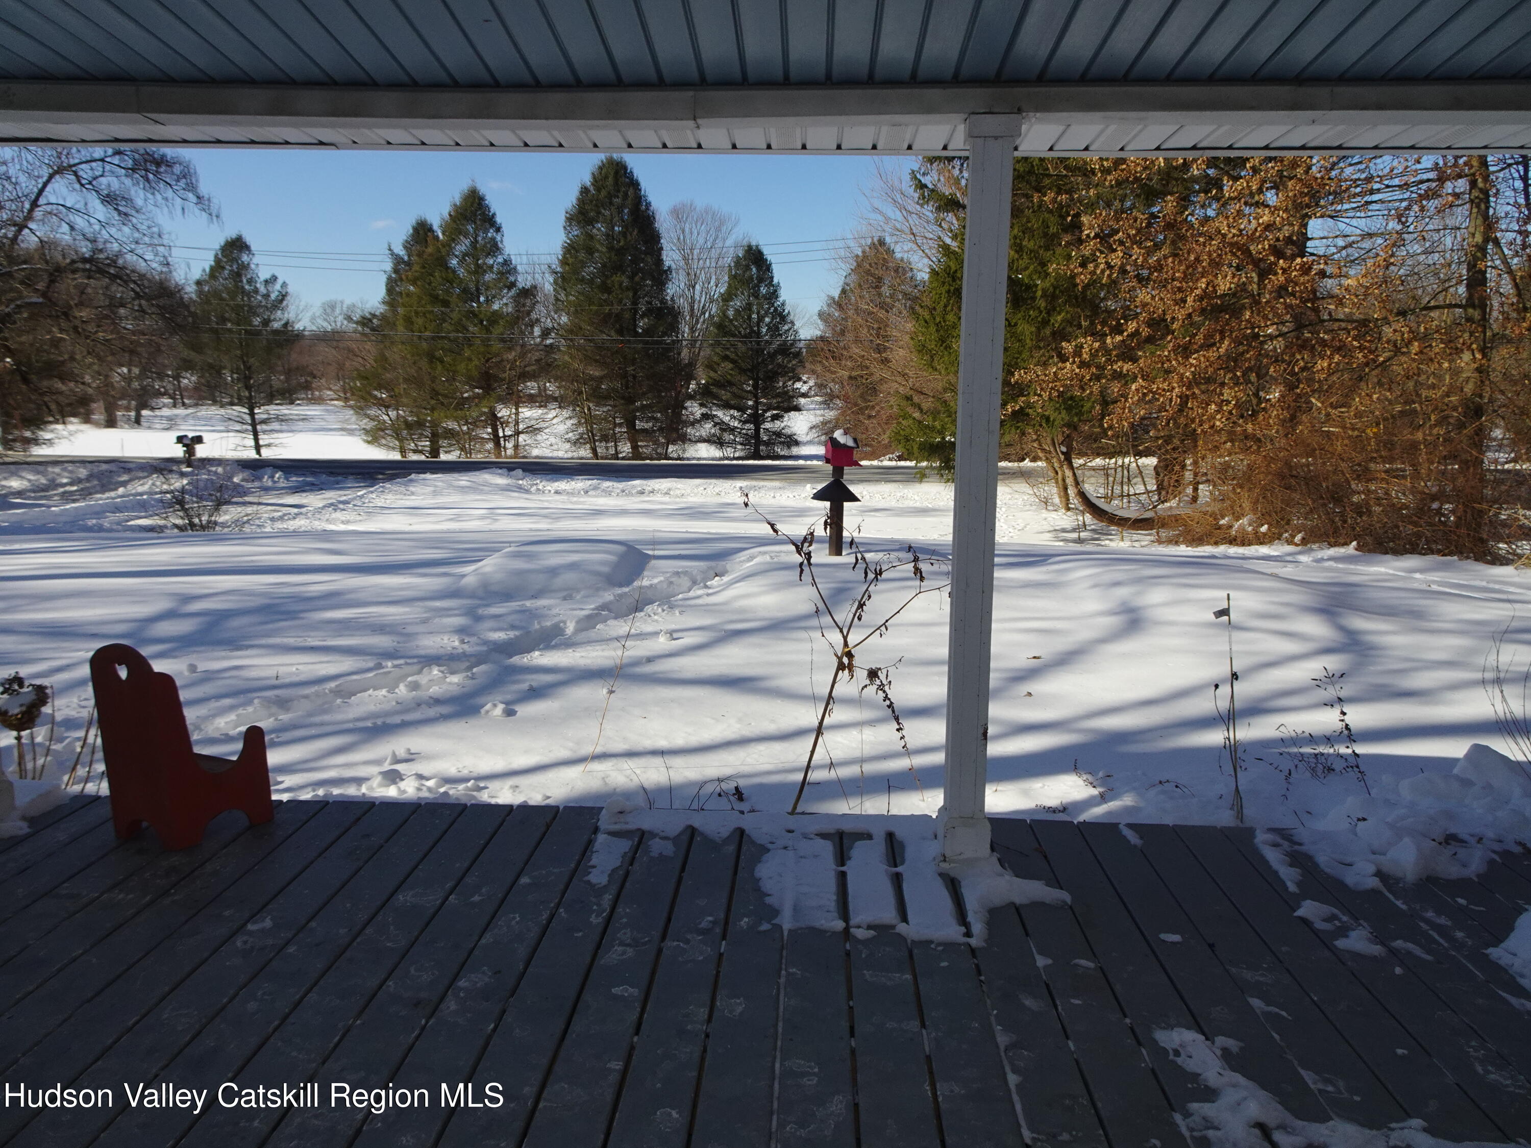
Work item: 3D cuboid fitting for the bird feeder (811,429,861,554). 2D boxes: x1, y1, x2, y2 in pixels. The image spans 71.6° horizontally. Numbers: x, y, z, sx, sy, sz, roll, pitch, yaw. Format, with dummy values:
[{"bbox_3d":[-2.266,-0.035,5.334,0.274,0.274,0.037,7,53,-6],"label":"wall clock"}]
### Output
[{"bbox_3d":[0.698,-0.782,10.294,0.475,1.232,0.475,-3,10,-17],"label":"bird feeder"}]

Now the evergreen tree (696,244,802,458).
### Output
[{"bbox_3d":[-0.570,-8.721,41.788,4.144,8.276,4.144,0,10,-1],"label":"evergreen tree"}]

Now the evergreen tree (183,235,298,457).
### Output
[{"bbox_3d":[-20.777,-8.900,41.765,4.471,8.541,4.471,-5,11,-26],"label":"evergreen tree"}]

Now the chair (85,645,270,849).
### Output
[{"bbox_3d":[-1.701,0.465,3.118,0.285,0.590,0.320,5,11,26],"label":"chair"}]

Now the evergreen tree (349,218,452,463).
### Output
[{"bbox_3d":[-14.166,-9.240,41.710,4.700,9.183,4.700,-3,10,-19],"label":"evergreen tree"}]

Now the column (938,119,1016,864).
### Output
[{"bbox_3d":[0.583,-0.189,2.908,0.133,1.996,0.133,1,9,3],"label":"column"}]

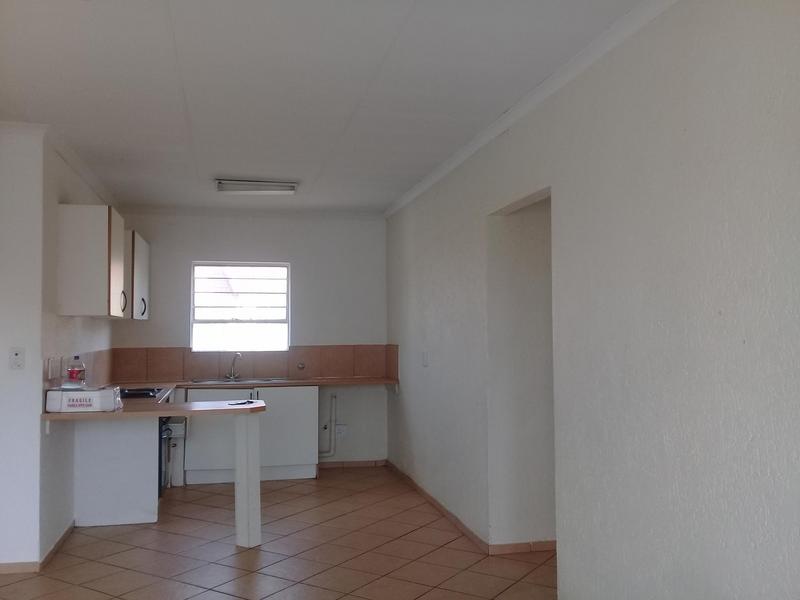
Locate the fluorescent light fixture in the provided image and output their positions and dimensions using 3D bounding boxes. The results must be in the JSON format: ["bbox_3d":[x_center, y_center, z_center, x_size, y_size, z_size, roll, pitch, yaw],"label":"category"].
[{"bbox_3d":[-1.190,-0.927,5.947,0.653,0.083,0.142,0,-3,-13],"label":"fluorescent light fixture"}]

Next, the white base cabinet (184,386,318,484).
[{"bbox_3d":[-1.396,1.253,6.777,1.187,0.876,0.477,0,-3,-13],"label":"white base cabinet"}]

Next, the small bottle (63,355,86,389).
[{"bbox_3d":[-2.067,0.459,4.568,0.126,0.223,0.126,0,-3,-13],"label":"small bottle"}]

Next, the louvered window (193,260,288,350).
[{"bbox_3d":[-1.559,0.071,7.047,0.953,0.872,0.061,0,-3,-13],"label":"louvered window"}]

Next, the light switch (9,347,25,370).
[{"bbox_3d":[-2.235,0.343,4.172,0.089,0.128,0.015,0,-3,-13],"label":"light switch"}]

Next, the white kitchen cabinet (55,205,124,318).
[{"bbox_3d":[-2.106,-0.245,4.916,0.322,0.722,0.594,0,-3,-13],"label":"white kitchen cabinet"}]

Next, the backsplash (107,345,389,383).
[{"bbox_3d":[-1.415,0.624,7.033,2.643,0.338,0.025,0,-3,-13],"label":"backsplash"}]

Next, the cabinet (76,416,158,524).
[{"bbox_3d":[-2.117,1.202,5.487,0.570,0.873,0.619,0,-3,-13],"label":"cabinet"}]

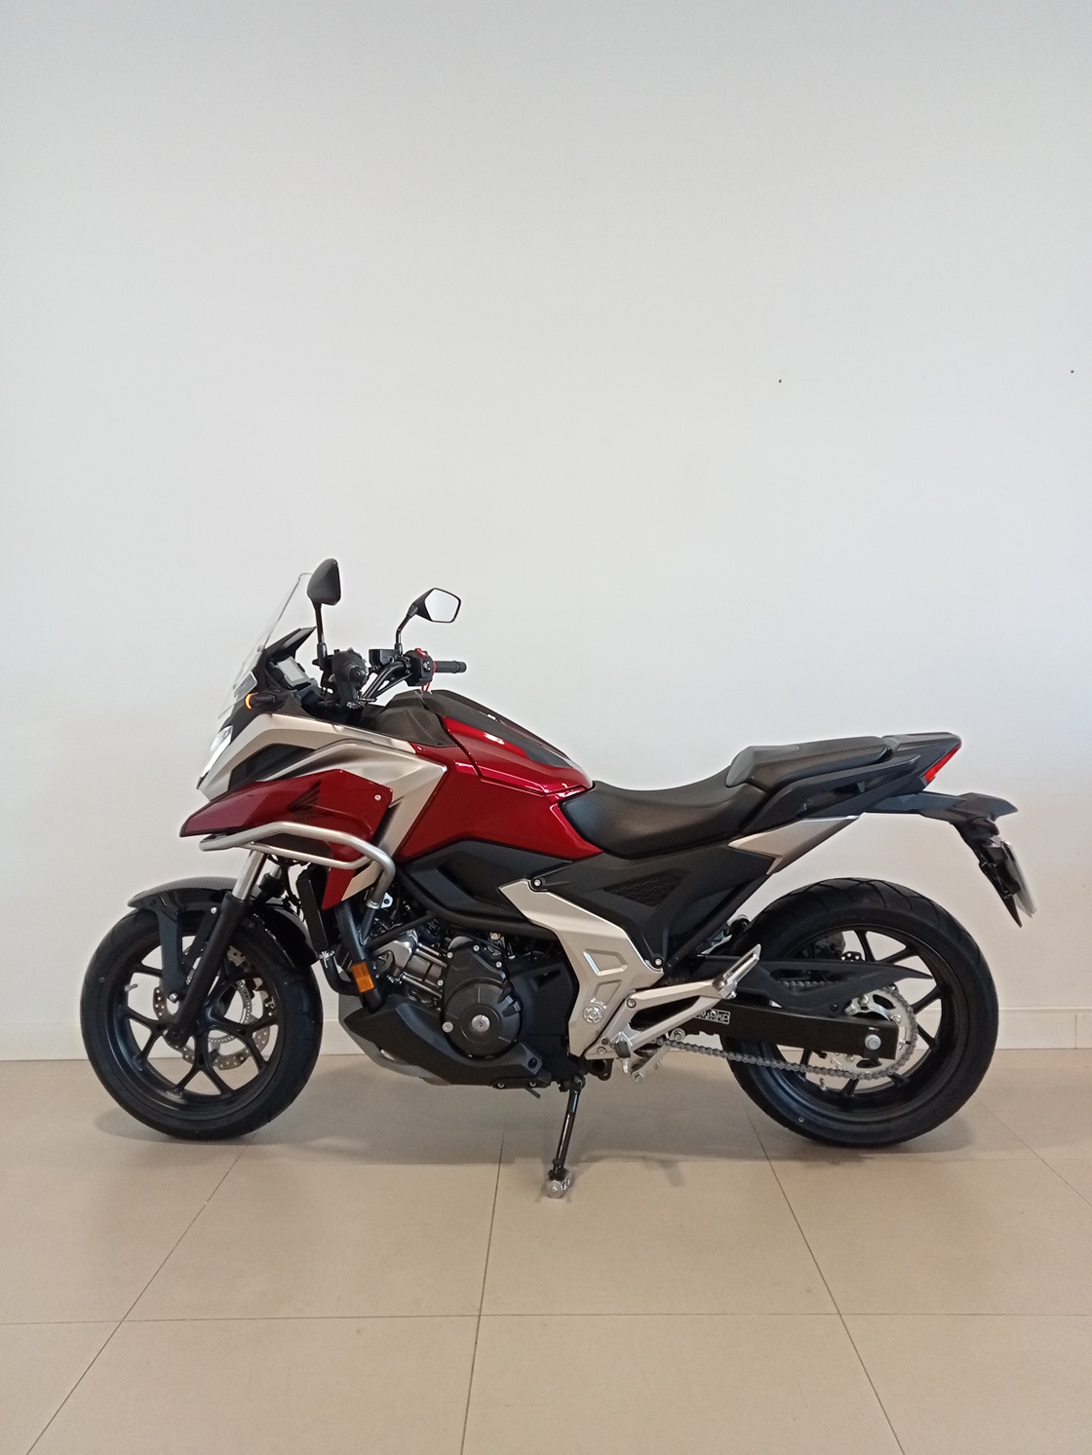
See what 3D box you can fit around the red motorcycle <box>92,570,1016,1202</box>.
[{"bbox_3d":[-0.030,0.309,2.645,2.212,1.335,0.855,-1,1,4],"label":"red motorcycle"}]

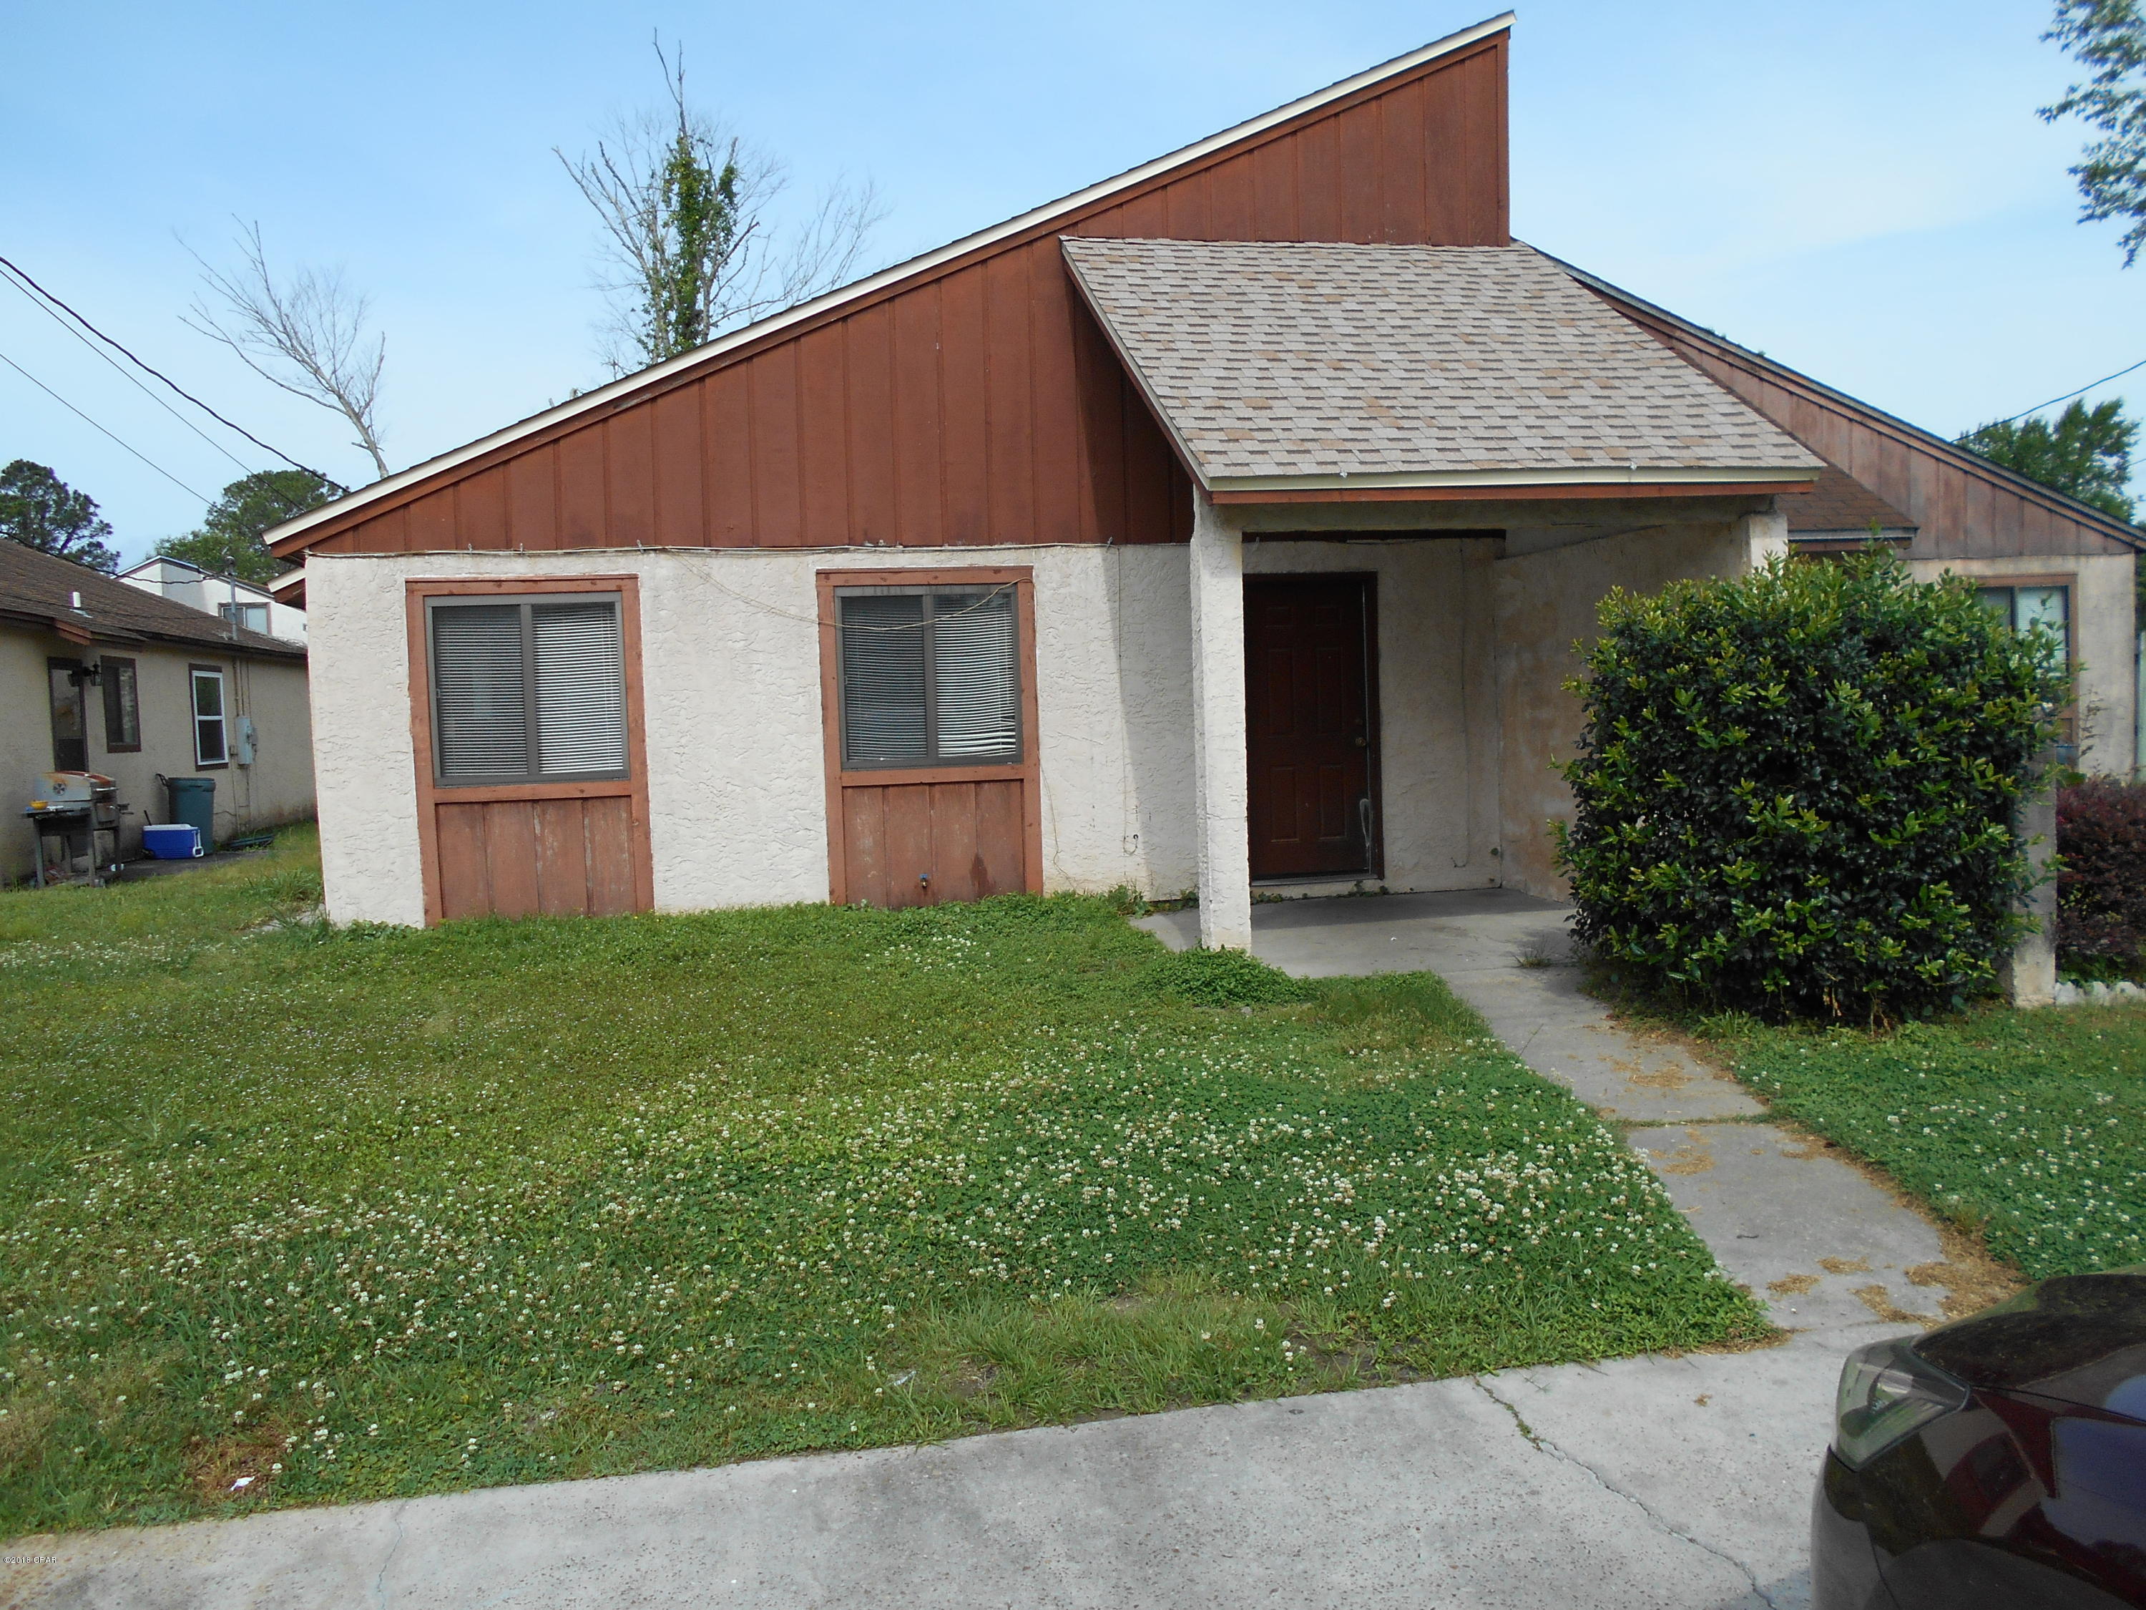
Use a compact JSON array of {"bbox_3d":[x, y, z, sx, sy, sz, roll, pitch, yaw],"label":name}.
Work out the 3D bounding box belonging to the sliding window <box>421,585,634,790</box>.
[{"bbox_3d":[-3.478,-0.735,10.321,1.210,1.220,0.090,-3,3,-10],"label":"sliding window"}]

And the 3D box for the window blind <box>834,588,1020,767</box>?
[{"bbox_3d":[-0.950,-0.845,10.728,1.195,1.191,0.060,-2,3,-10],"label":"window blind"}]

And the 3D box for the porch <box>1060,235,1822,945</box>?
[{"bbox_3d":[1.921,-1.510,9.407,3.270,4.500,3.430,-2,3,-10],"label":"porch"}]

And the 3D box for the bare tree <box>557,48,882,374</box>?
[{"bbox_3d":[-5.784,-6.288,26.576,5.300,12.672,4.900,-2,3,-10],"label":"bare tree"}]

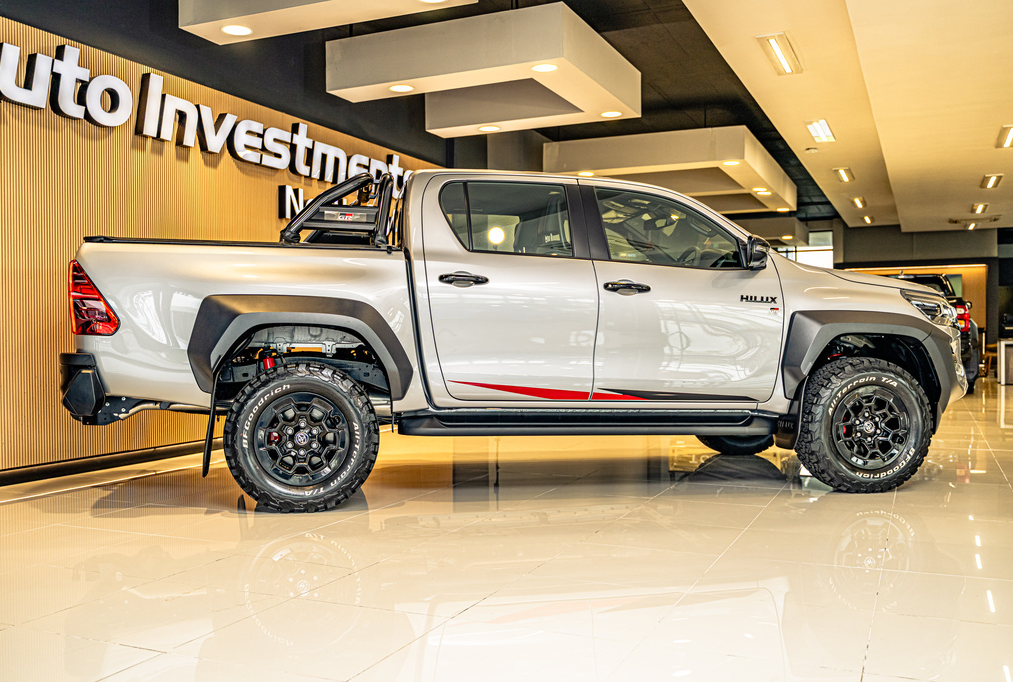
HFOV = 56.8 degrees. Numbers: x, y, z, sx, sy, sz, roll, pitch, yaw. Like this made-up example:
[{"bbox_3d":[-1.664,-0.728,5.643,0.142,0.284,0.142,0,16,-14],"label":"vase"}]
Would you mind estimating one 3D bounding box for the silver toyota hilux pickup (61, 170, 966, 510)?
[{"bbox_3d":[0.235,-0.075,5.920,5.320,1.860,2.040,0,0,-9],"label":"silver toyota hilux pickup"}]

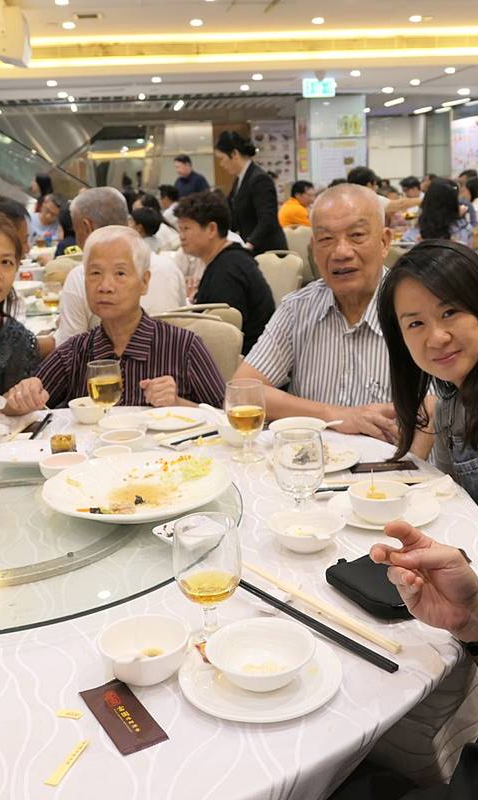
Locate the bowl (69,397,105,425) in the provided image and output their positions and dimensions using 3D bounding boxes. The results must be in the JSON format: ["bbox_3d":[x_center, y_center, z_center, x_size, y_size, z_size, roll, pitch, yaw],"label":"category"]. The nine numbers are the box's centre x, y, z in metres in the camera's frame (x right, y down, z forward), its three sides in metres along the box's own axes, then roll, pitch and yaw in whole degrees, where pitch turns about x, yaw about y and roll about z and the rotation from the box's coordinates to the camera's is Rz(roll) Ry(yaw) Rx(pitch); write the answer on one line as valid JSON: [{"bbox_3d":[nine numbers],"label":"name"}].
[{"bbox_3d":[-0.368,0.030,1.927,0.088,0.043,0.088,-2,14,0],"label":"bowl"}]

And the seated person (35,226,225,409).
[{"bbox_3d":[-0.316,0.155,2.135,0.520,1.194,0.680,-1,15,7],"label":"seated person"}]

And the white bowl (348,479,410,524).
[{"bbox_3d":[0.220,0.164,1.258,0.093,0.048,0.093,-2,13,1],"label":"white bowl"}]

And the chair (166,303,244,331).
[{"bbox_3d":[-0.303,0.110,2.943,0.450,0.940,0.580,-11,16,-33],"label":"chair"}]

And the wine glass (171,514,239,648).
[{"bbox_3d":[-0.036,0.212,0.917,0.081,0.150,0.081,-2,13,0],"label":"wine glass"}]

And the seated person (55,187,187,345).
[{"bbox_3d":[-0.515,-0.099,3.014,0.520,1.330,0.760,-9,15,-27],"label":"seated person"}]

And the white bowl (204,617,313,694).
[{"bbox_3d":[0.024,0.276,0.845,0.115,0.041,0.115,-2,13,1],"label":"white bowl"}]

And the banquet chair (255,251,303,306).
[{"bbox_3d":[0.098,-0.411,4.821,0.440,0.920,0.570,11,20,43],"label":"banquet chair"}]

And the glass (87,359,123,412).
[{"bbox_3d":[-0.308,-0.009,1.851,0.081,0.151,0.081,-2,14,0],"label":"glass"}]

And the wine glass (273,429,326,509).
[{"bbox_3d":[0.095,0.124,1.271,0.081,0.151,0.081,-2,14,0],"label":"wine glass"}]

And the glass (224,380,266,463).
[{"bbox_3d":[0.014,0.043,1.608,0.083,0.154,0.083,-2,13,0],"label":"glass"}]

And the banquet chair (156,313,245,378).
[{"bbox_3d":[-0.224,0.269,2.265,0.450,0.940,0.580,-1,14,8],"label":"banquet chair"}]

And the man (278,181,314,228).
[{"bbox_3d":[0.652,-1.454,7.891,0.750,1.368,0.500,-12,17,-34],"label":"man"}]

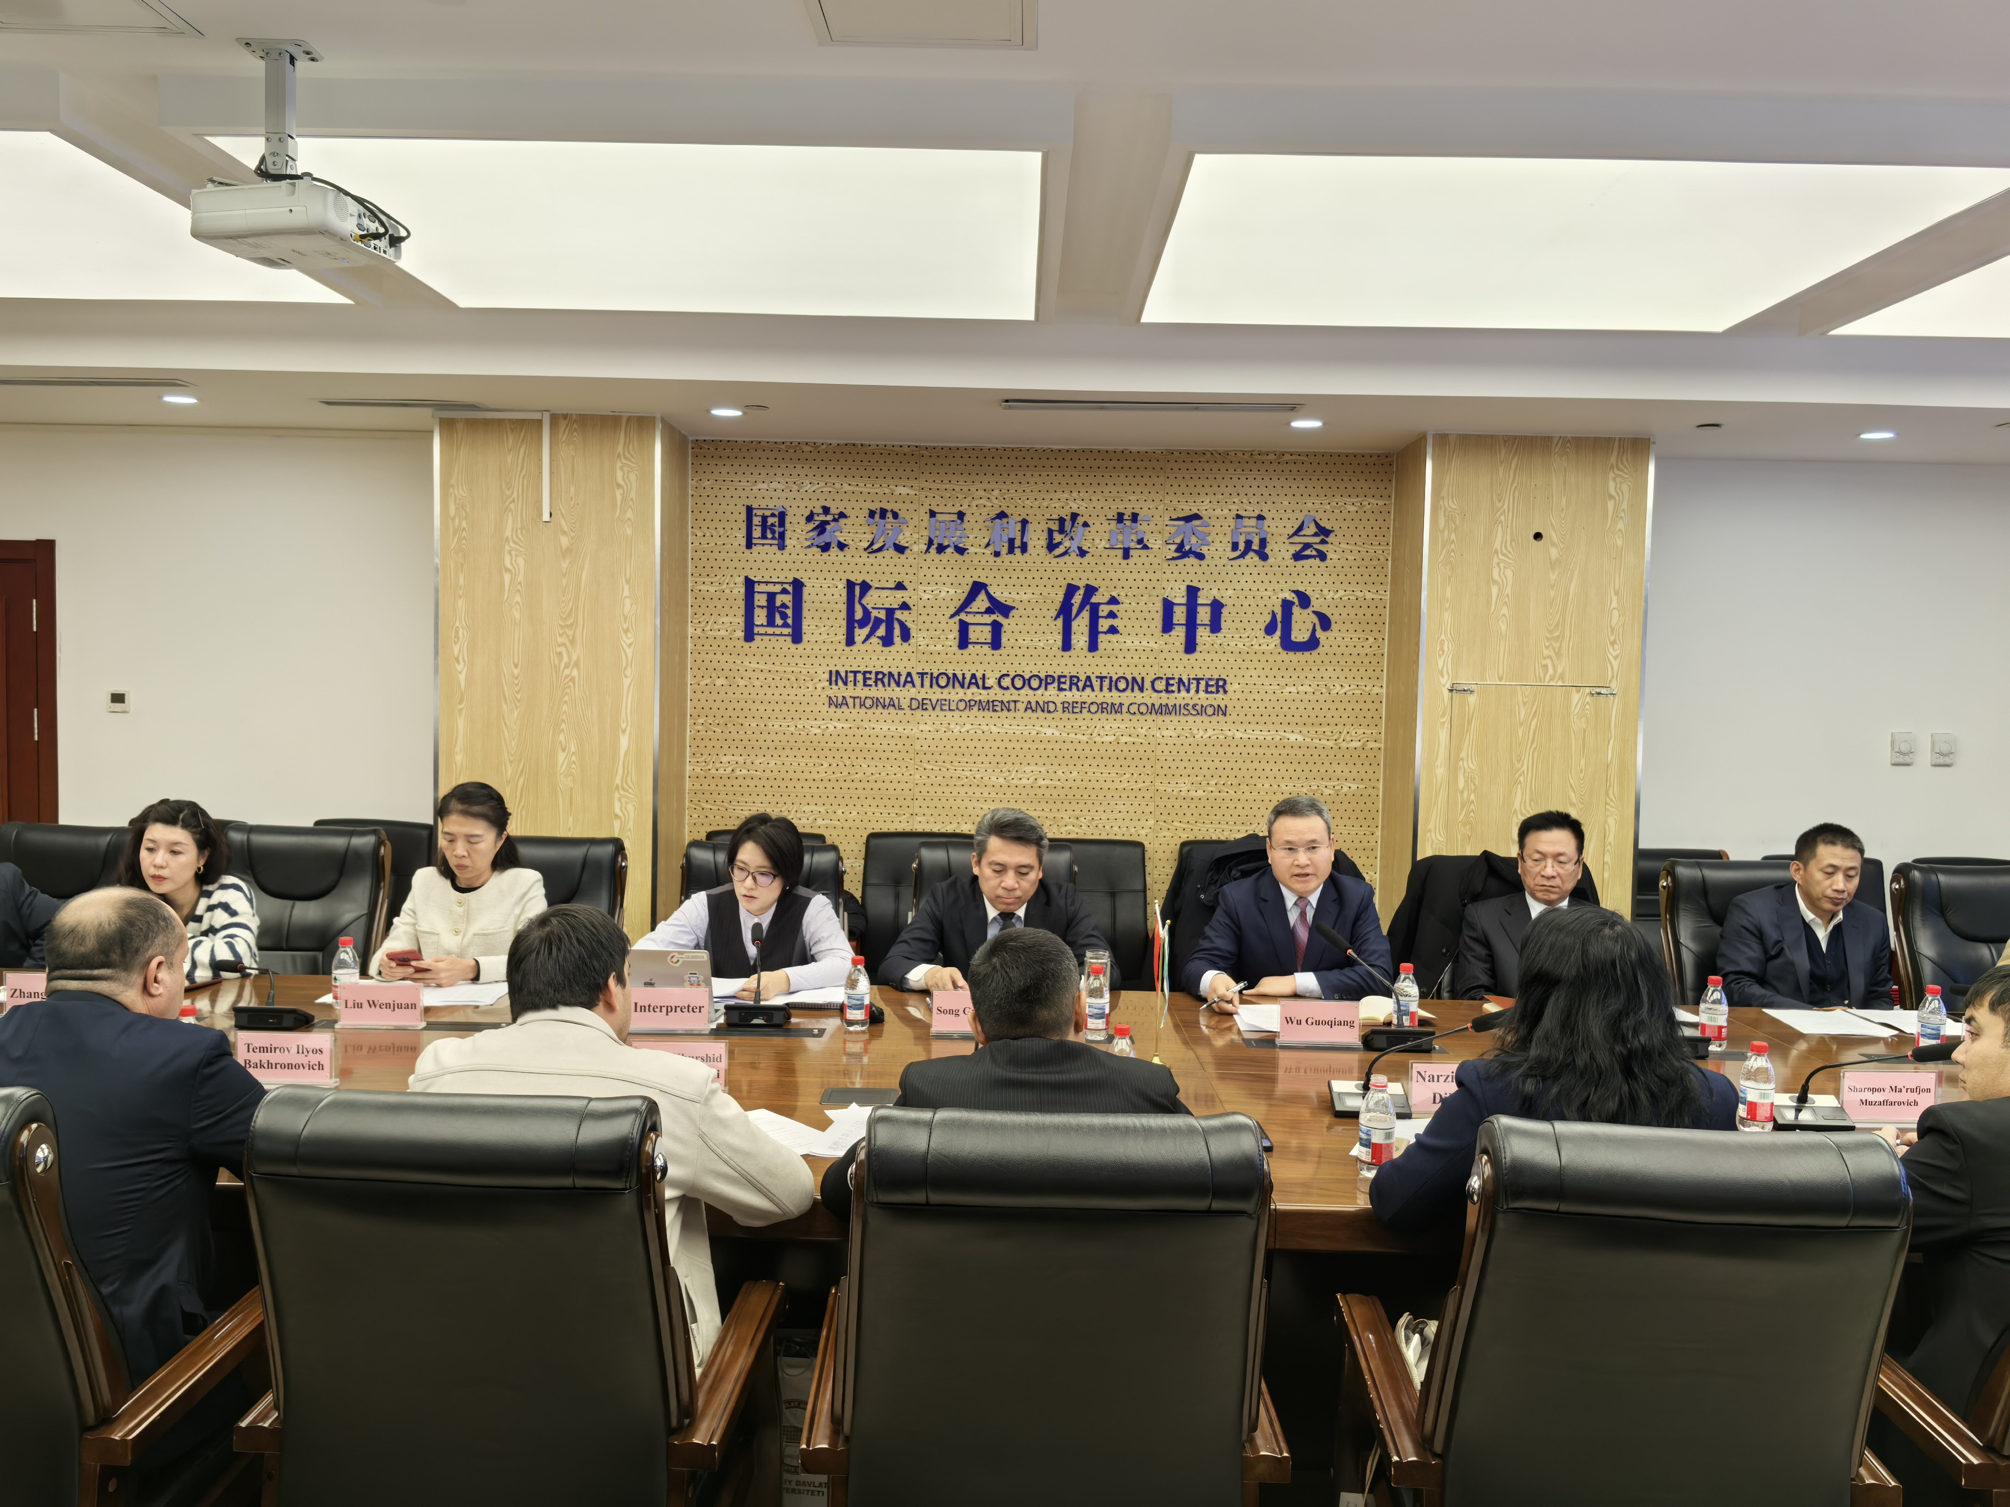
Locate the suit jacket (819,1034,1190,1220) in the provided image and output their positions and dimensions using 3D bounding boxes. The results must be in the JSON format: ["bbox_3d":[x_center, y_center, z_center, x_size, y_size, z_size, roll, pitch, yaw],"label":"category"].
[{"bbox_3d":[-0.013,0.713,2.500,0.580,0.600,0.460,1,3,1],"label":"suit jacket"}]

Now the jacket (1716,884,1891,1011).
[{"bbox_3d":[2.217,0.668,4.567,0.520,0.550,0.450,1,3,1],"label":"jacket"}]

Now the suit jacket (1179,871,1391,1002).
[{"bbox_3d":[0.811,0.652,4.530,0.600,0.600,0.470,2,3,6],"label":"suit jacket"}]

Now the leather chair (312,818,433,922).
[{"bbox_3d":[-2.513,0.793,5.772,0.580,1.020,0.640,2,3,10],"label":"leather chair"}]

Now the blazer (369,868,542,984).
[{"bbox_3d":[-1.542,0.568,4.471,0.460,0.500,0.440,1,3,1],"label":"blazer"}]

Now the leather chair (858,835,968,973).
[{"bbox_3d":[-0.320,0.814,5.883,0.590,0.990,0.630,1,3,1],"label":"leather chair"}]

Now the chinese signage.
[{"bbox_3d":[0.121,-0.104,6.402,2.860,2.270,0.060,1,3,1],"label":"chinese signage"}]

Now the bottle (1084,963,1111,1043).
[{"bbox_3d":[0.232,0.620,3.916,0.063,0.186,0.063,1,3,1],"label":"bottle"}]

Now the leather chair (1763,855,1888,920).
[{"bbox_3d":[3.111,0.923,5.696,0.580,1.020,0.640,1,3,1],"label":"leather chair"}]

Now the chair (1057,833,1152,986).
[{"bbox_3d":[0.295,0.828,5.877,0.590,0.990,0.630,1,3,1],"label":"chair"}]

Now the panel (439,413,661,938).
[{"bbox_3d":[-1.712,0.029,5.892,0.820,2.570,0.060,1,3,1],"label":"panel"}]

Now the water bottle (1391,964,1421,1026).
[{"bbox_3d":[0.986,0.600,3.841,0.061,0.175,0.061,1,3,1],"label":"water bottle"}]

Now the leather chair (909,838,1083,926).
[{"bbox_3d":[-0.045,0.864,4.712,0.630,1.100,0.690,1,3,1],"label":"leather chair"}]

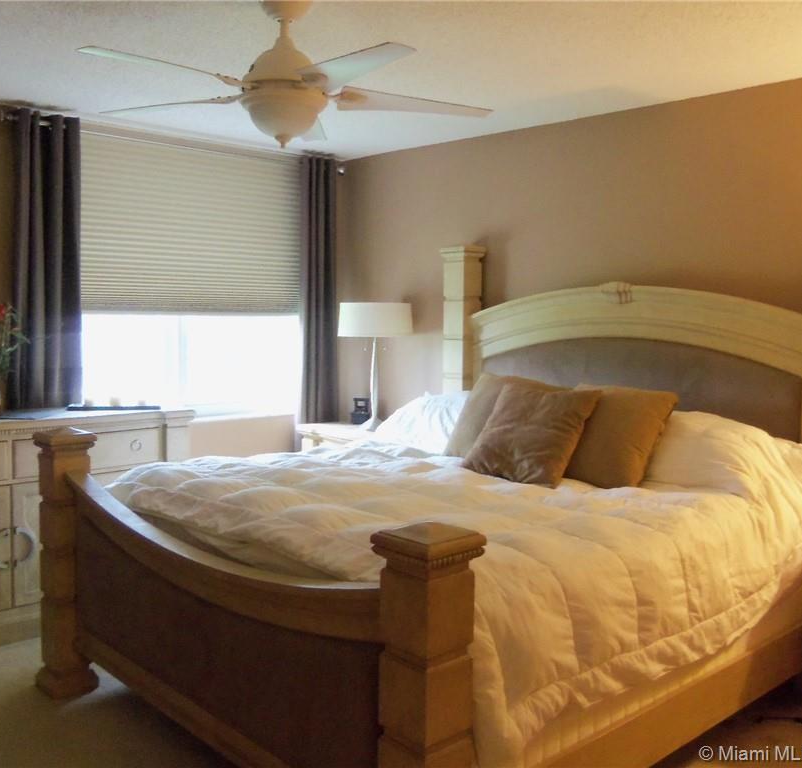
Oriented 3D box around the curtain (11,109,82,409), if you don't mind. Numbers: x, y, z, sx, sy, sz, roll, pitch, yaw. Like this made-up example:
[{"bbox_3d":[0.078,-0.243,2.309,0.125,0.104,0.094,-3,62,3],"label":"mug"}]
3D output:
[{"bbox_3d":[-1.796,-0.146,4.218,0.308,2.417,0.112,-3,5,-43],"label":"curtain"}]

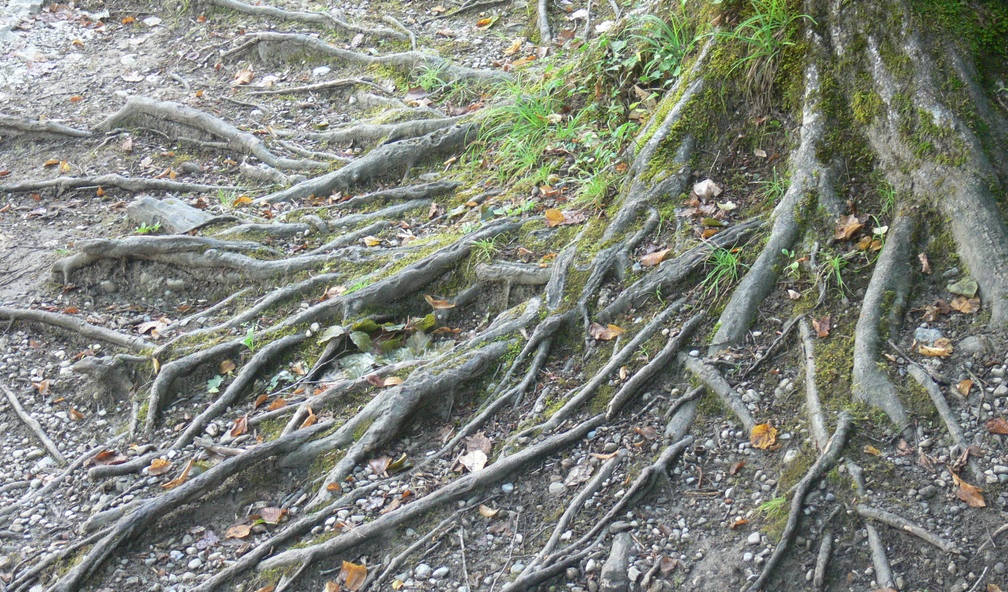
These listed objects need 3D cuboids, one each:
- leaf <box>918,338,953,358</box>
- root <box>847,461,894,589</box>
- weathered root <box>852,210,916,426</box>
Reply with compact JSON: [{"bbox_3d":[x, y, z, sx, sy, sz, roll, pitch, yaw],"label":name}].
[{"bbox_3d":[1.032,0.123,5.500,0.080,0.026,0.055,0,26,0],"label":"leaf"},{"bbox_3d":[0.770,0.473,4.853,0.040,0.040,0.366,-7,40,-1],"label":"root"},{"bbox_3d":[0.918,0.054,5.550,0.140,0.140,0.660,4,42,4],"label":"weathered root"}]

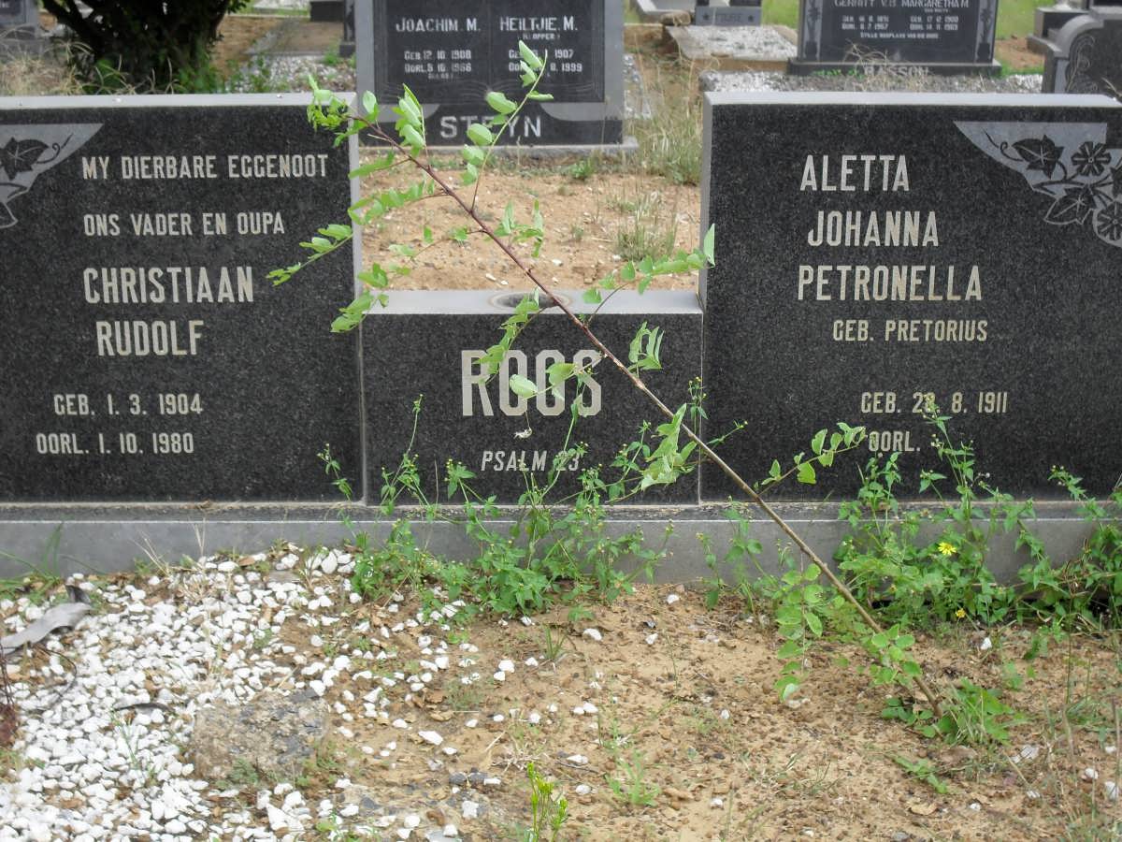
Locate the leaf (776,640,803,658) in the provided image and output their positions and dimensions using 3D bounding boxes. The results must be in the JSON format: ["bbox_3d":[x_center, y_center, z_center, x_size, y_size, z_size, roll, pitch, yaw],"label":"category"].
[{"bbox_3d":[0.304,0.304,2.456,0.034,0.024,0.020,0,17,0],"label":"leaf"}]

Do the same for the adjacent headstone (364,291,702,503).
[{"bbox_3d":[-0.046,-0.039,2.997,0.530,0.315,0.155,0,17,-1],"label":"adjacent headstone"}]

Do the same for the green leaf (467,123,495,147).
[{"bbox_3d":[-0.106,-0.375,2.416,0.036,0.031,0.018,0,17,0],"label":"green leaf"}]

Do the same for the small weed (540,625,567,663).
[{"bbox_3d":[-0.011,0.312,2.611,0.040,0.048,0.035,0,17,0],"label":"small weed"}]

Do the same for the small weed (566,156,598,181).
[{"bbox_3d":[0.073,-0.885,6.468,0.105,0.083,0.090,0,17,0],"label":"small weed"}]

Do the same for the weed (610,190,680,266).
[{"bbox_3d":[0.235,-0.550,5.183,0.190,0.194,0.150,0,17,0],"label":"weed"}]

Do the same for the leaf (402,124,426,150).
[{"bbox_3d":[-0.191,-0.371,2.417,0.031,0.033,0.018,0,17,0],"label":"leaf"}]

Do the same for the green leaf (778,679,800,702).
[{"bbox_3d":[0.305,0.360,2.463,0.029,0.029,0.020,0,17,0],"label":"green leaf"}]

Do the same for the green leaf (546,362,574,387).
[{"bbox_3d":[-0.001,-0.062,2.470,0.036,0.034,0.018,0,17,0],"label":"green leaf"}]

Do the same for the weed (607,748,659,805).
[{"bbox_3d":[0.088,0.424,2.225,0.063,0.060,0.055,0,17,0],"label":"weed"}]

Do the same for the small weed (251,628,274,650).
[{"bbox_3d":[-0.428,0.310,2.654,0.032,0.028,0.028,0,17,0],"label":"small weed"}]

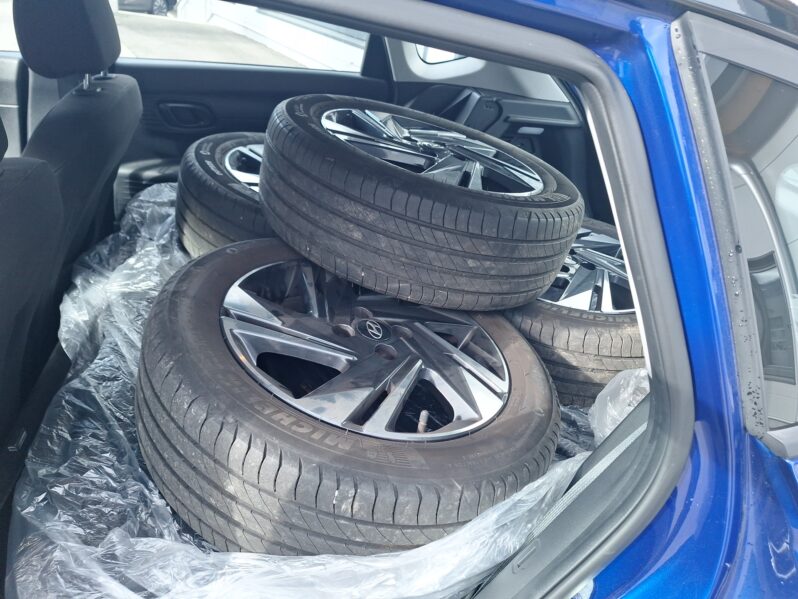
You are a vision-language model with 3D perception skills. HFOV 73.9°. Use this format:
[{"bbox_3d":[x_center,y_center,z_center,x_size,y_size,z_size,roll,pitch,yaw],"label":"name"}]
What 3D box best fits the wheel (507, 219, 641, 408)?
[{"bbox_3d":[0.366,-0.017,1.250,0.623,0.208,0.623,5,32,-3],"label":"wheel"}]

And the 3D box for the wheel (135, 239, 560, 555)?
[{"bbox_3d":[-0.066,0.123,0.834,0.623,0.208,0.623,20,27,0],"label":"wheel"}]

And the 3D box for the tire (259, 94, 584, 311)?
[{"bbox_3d":[0.045,-0.217,1.060,0.623,0.208,0.623,18,29,0],"label":"tire"}]

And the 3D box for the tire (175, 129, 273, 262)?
[{"bbox_3d":[-0.215,-0.216,1.325,0.623,0.208,0.623,19,29,0],"label":"tire"}]

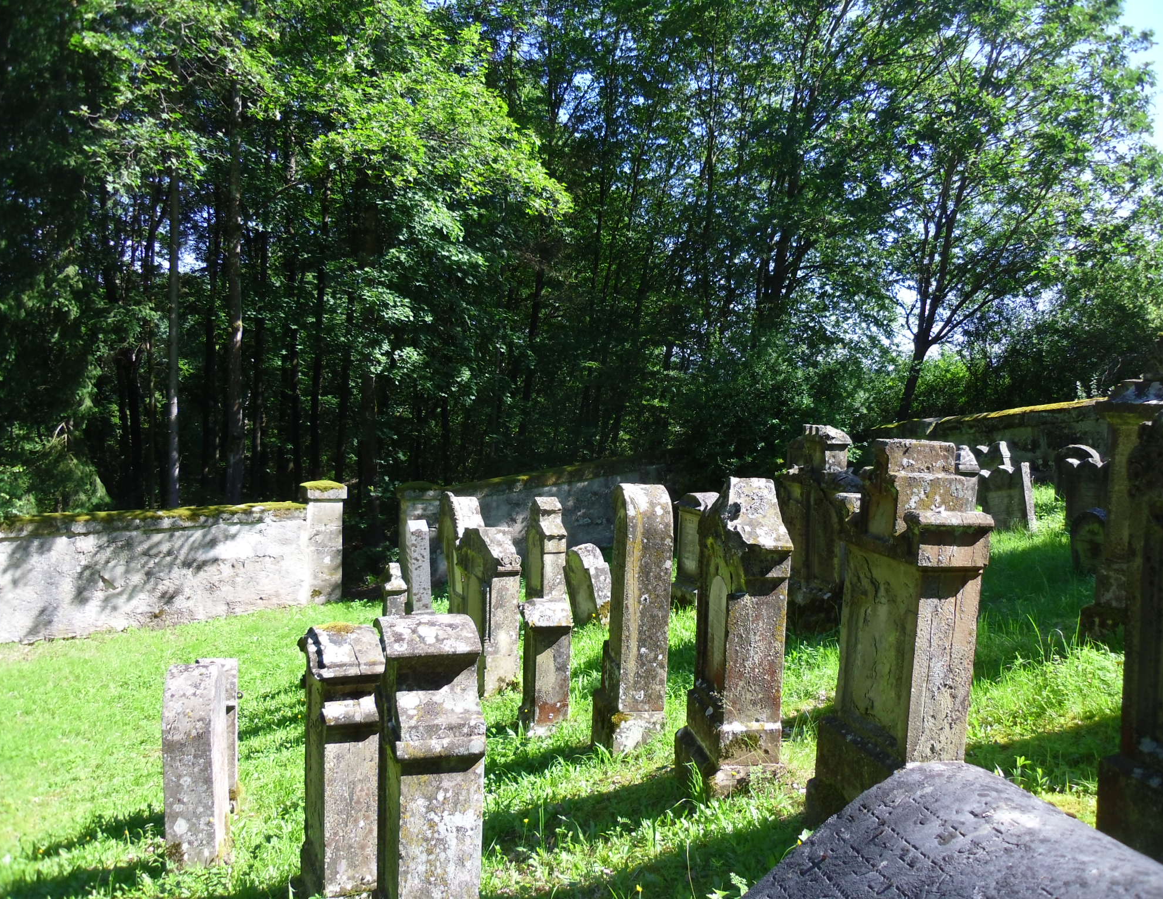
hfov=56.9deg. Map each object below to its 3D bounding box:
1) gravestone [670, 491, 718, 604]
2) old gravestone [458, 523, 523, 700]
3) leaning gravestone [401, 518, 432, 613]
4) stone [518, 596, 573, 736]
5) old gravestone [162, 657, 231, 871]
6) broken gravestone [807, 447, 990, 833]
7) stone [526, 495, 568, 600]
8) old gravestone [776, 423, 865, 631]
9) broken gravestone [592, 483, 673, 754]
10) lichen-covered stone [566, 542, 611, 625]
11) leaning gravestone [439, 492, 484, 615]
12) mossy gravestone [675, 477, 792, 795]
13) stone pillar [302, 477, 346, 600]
[{"bbox_3d":[1.287,1.081,11.800,0.320,1.180,0.620,-2,9,-29],"label":"gravestone"},{"bbox_3d":[-0.687,1.182,7.950,0.260,1.170,0.640,-1,9,-26],"label":"old gravestone"},{"bbox_3d":[-1.922,1.402,12.700,0.260,1.130,0.460,-3,9,-17],"label":"leaning gravestone"},{"bbox_3d":[-0.234,1.353,6.954,0.260,0.798,0.500,1,6,-12],"label":"stone"},{"bbox_3d":[-1.884,1.498,5.318,0.250,0.890,0.540,1,6,-13],"label":"old gravestone"},{"bbox_3d":[1.165,0.787,4.000,0.310,1.620,0.660,0,8,-15],"label":"broken gravestone"},{"bbox_3d":[-0.329,1.133,10.496,0.270,1.336,0.550,0,6,-17],"label":"stone"},{"bbox_3d":[1.955,0.607,8.802,0.320,1.596,0.920,0,6,-20],"label":"old gravestone"},{"bbox_3d":[0.273,0.873,5.867,0.270,1.372,0.580,1,6,-10],"label":"broken gravestone"},{"bbox_3d":[0.082,1.358,11.000,0.200,0.830,0.500,-13,13,-22],"label":"lichen-covered stone"},{"bbox_3d":[-1.068,1.138,9.714,0.260,1.522,0.650,-4,7,-19],"label":"leaning gravestone"},{"bbox_3d":[0.667,0.790,4.867,0.310,1.332,0.580,0,6,-10],"label":"mossy gravestone"},{"bbox_3d":[-3.937,1.411,16.500,0.610,1.850,0.580,-1,9,-25],"label":"stone pillar"}]

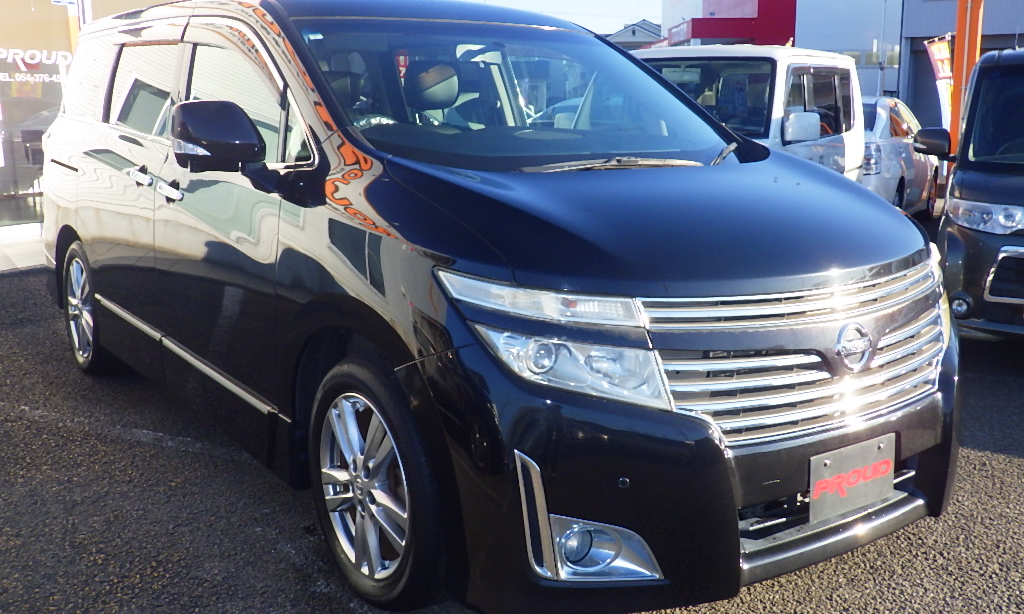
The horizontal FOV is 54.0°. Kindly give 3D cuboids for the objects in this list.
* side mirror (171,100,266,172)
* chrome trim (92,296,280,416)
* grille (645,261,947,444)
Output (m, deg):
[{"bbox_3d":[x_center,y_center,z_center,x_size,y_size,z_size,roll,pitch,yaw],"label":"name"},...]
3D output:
[{"bbox_3d":[-0.814,-0.475,2.806,0.240,0.200,0.150,-7,13,-35],"label":"side mirror"},{"bbox_3d":[-1.351,0.148,3.957,0.025,0.045,2.080,-6,14,-36],"label":"chrome trim"},{"bbox_3d":[0.807,0.117,2.572,1.180,0.385,0.230,-6,13,-36],"label":"grille"}]

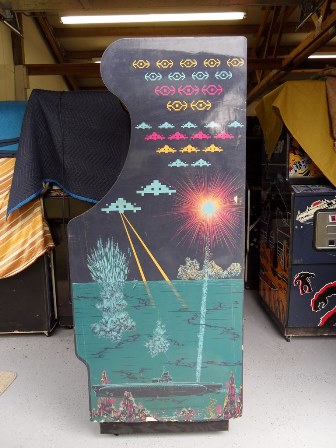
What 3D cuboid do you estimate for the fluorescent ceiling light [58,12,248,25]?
[{"bbox_3d":[-0.188,-2.670,4.700,2.400,0.065,0.110,-1,8,1],"label":"fluorescent ceiling light"}]

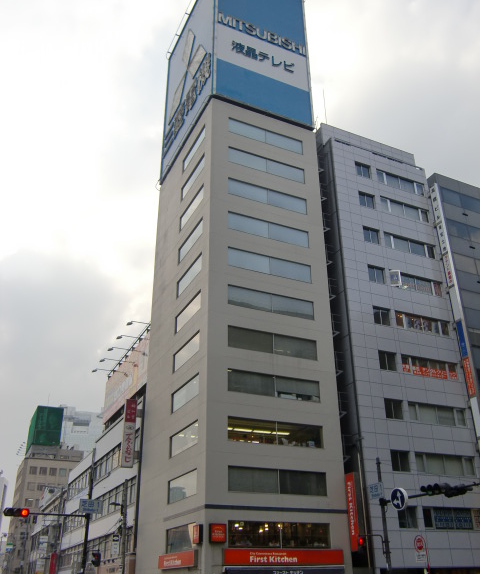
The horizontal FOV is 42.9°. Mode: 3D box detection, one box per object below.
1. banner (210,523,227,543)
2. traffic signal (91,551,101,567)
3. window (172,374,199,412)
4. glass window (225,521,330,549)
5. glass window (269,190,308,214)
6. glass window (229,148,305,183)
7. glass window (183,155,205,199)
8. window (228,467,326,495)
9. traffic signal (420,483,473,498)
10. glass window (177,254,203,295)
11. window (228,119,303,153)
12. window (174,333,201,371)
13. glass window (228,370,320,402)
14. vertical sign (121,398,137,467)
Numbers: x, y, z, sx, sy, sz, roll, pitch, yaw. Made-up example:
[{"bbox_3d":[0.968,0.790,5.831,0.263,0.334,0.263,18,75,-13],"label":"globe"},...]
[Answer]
[{"bbox_3d":[-1.369,15.126,37.408,1.023,1.063,0.300,11,-29,-22],"label":"banner"},{"bbox_3d":[-6.953,13.191,29.500,0.340,0.680,0.380,12,-30,-22],"label":"traffic signal"},{"bbox_3d":[-3.712,7.422,42.010,0.150,1.494,5.288,12,-29,-22],"label":"window"},{"bbox_3d":[2.570,15.997,39.332,7.414,1.553,0.150,11,-29,-22],"label":"glass window"},{"bbox_3d":[3.764,-6.686,48.196,3.506,1.441,0.150,12,-29,-22],"label":"glass window"},{"bbox_3d":[2.151,-9.479,48.007,6.735,1.461,0.200,12,-30,-22],"label":"glass window"},{"bbox_3d":[-3.745,-8.723,49.319,0.200,1.408,5.082,12,-30,-22],"label":"glass window"},{"bbox_3d":[2.339,11.846,36.997,6.735,1.461,0.200,12,-30,-22],"label":"window"},{"bbox_3d":[8.225,8.085,24.300,1.450,0.420,1.250,12,-30,-22],"label":"traffic signal"},{"bbox_3d":[-3.675,-0.726,45.190,0.200,1.408,5.082,12,-30,-22],"label":"glass window"},{"bbox_3d":[2.300,-13.285,54.144,7.414,1.508,0.150,11,-29,-22],"label":"window"},{"bbox_3d":[-3.737,4.710,43.398,0.150,1.474,5.288,12,-29,-22],"label":"window"},{"bbox_3d":[2.358,6.626,40.583,6.876,1.503,0.150,12,-29,-22],"label":"glass window"},{"bbox_3d":[-8.775,11.614,48.473,0.880,5.395,0.250,12,-30,-22],"label":"vertical sign"}]

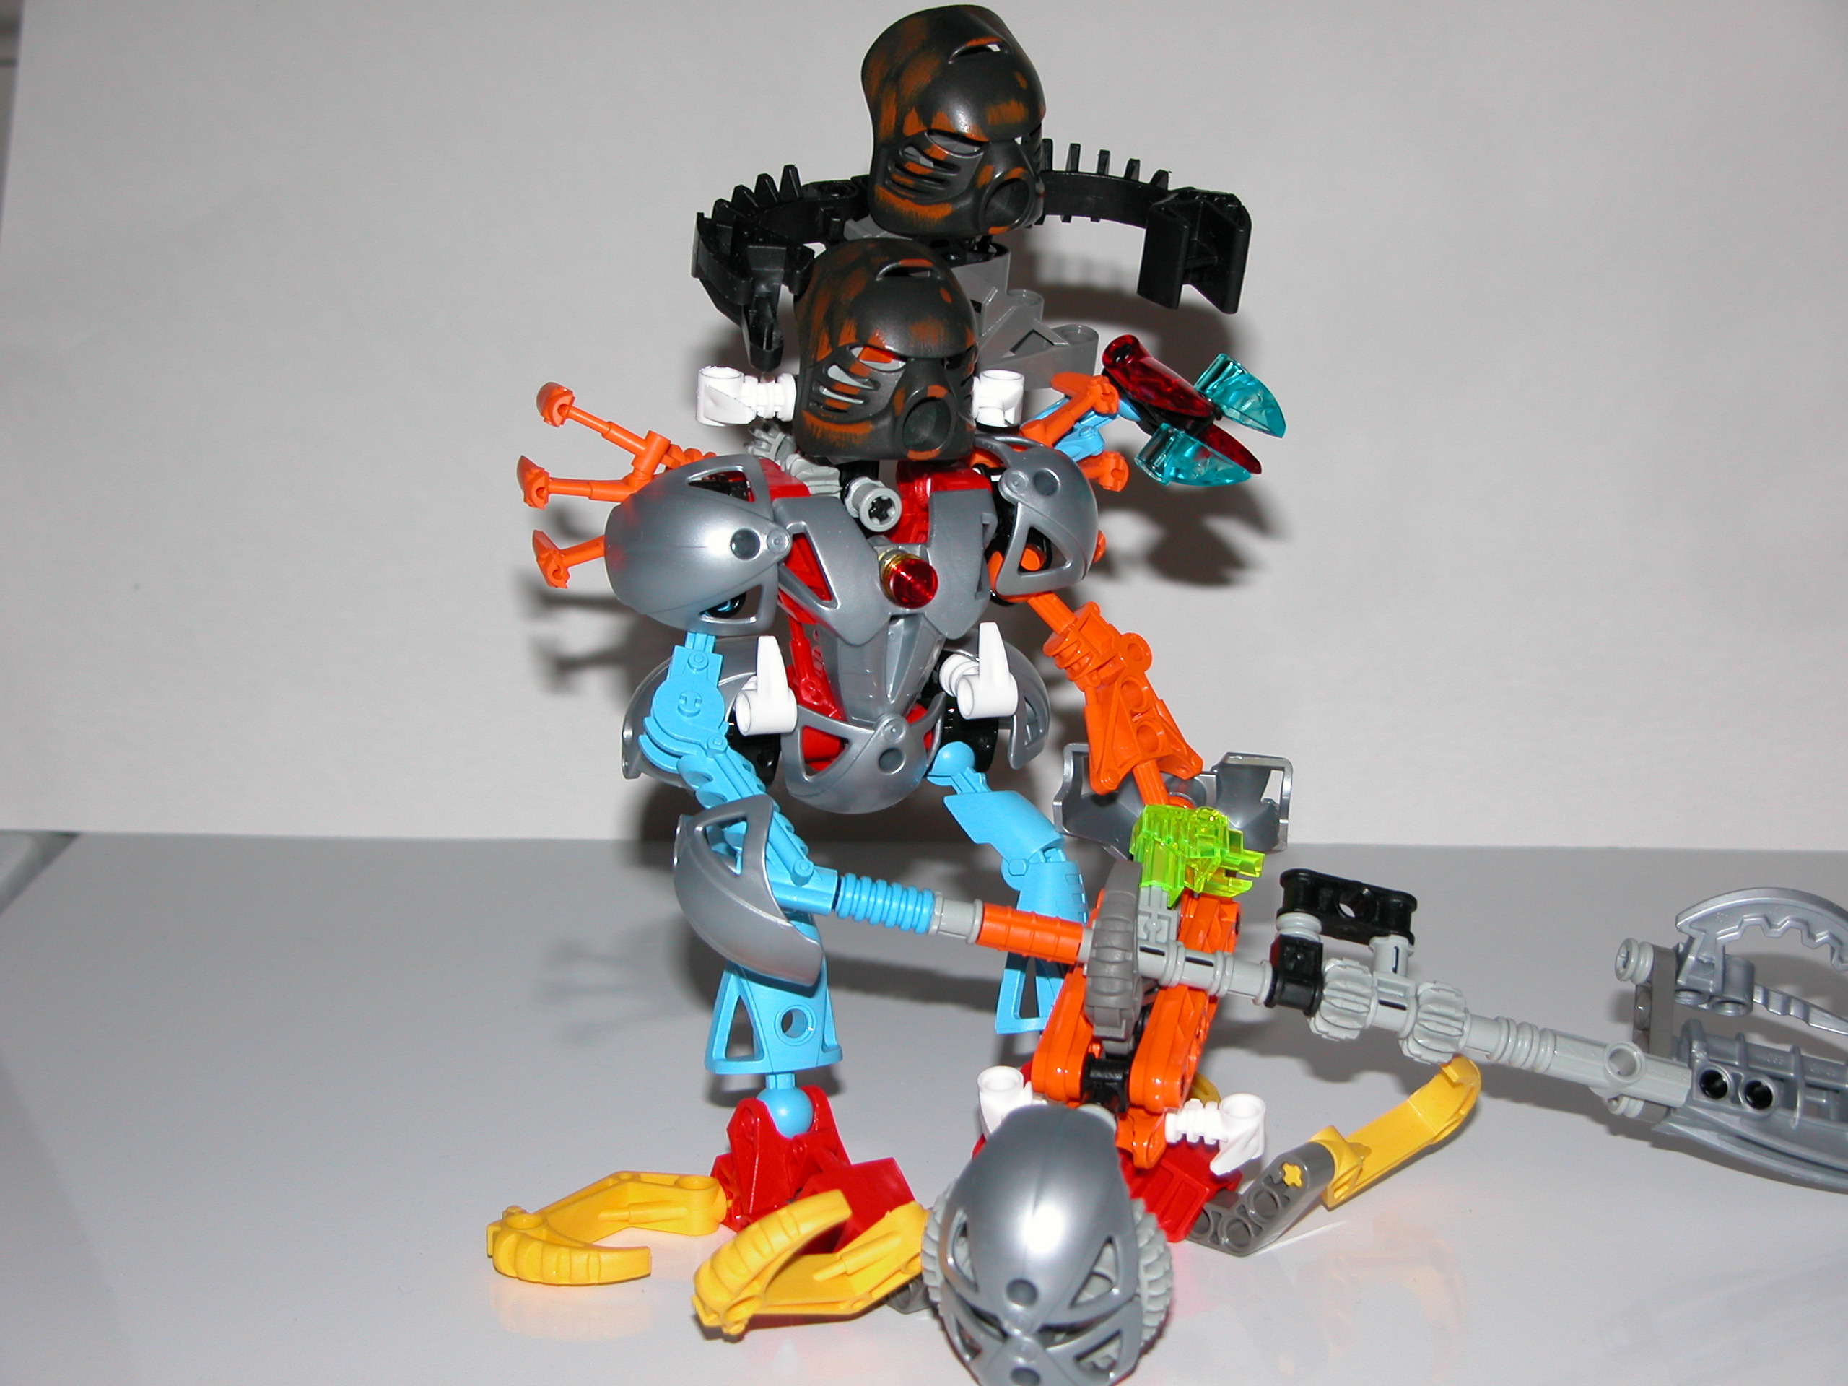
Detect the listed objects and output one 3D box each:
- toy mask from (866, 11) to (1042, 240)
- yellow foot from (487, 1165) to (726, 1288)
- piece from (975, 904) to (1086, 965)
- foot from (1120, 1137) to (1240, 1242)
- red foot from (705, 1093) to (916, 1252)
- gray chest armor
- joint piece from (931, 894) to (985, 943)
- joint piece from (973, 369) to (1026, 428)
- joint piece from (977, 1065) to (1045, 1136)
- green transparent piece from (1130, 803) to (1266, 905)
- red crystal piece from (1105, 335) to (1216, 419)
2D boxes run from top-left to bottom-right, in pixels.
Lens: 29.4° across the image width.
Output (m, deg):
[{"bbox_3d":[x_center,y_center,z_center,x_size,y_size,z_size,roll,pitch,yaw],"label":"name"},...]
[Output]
[{"bbox_3d":[0.004,-0.095,0.592,0.028,0.036,0.024,-7,33,-27],"label":"toy mask"},{"bbox_3d":[-0.054,0.092,0.608,0.039,0.009,0.033,2,14,9],"label":"yellow foot"},{"bbox_3d":[0.017,0.039,0.570,0.016,0.007,0.007,12,-28,-8],"label":"piece"},{"bbox_3d":[0.036,0.081,0.654,0.029,0.024,0.042,-7,16,-26],"label":"foot"},{"bbox_3d":[-0.022,0.084,0.641,0.029,0.024,0.039,-4,15,-16],"label":"red foot"},{"bbox_3d":[-0.012,-0.012,0.613,0.080,0.058,0.044,-5,17,-19],"label":"gray chest armor"},{"bbox_3d":[0.005,0.039,0.603,0.008,0.007,0.007,12,0,5],"label":"joint piece"},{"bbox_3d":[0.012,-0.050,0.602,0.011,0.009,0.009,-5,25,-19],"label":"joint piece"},{"bbox_3d":[0.017,0.069,0.568,0.018,0.009,0.015,6,27,0],"label":"joint piece"},{"bbox_3d":[0.045,0.027,0.584,0.021,0.014,0.012,12,57,-8],"label":"green transparent piece"},{"bbox_3d":[0.041,-0.056,0.622,0.022,0.009,0.009,34,0,9],"label":"red crystal piece"}]

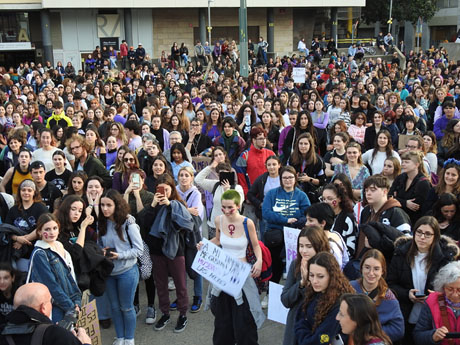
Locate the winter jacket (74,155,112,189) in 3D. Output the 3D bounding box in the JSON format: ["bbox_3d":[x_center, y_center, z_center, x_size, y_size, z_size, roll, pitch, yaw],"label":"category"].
[{"bbox_3d":[-1.692,0.087,7.800,0.470,0.650,0.370,11,18,41],"label":"winter jacket"}]

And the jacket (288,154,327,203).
[{"bbox_3d":[0.943,0.061,7.600,0.480,0.620,0.320,2,15,12],"label":"jacket"}]

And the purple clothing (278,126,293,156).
[{"bbox_3d":[1.021,-0.502,10.450,0.460,0.640,0.300,0,14,5],"label":"purple clothing"}]

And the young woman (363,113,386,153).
[{"bbox_3d":[2.632,-0.273,11.293,0.470,1.650,0.300,1,14,8],"label":"young woman"}]

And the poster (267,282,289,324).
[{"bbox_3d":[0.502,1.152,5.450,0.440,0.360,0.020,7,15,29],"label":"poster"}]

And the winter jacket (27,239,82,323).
[{"bbox_3d":[-1.415,0.869,5.074,0.330,0.630,0.420,11,19,38],"label":"winter jacket"}]

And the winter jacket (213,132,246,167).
[{"bbox_3d":[-0.007,-0.293,9.150,0.500,0.640,0.320,0,14,4],"label":"winter jacket"}]

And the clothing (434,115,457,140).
[{"bbox_3d":[3.283,-0.651,9.450,0.460,0.520,0.300,5,15,21],"label":"clothing"}]

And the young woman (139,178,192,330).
[{"bbox_3d":[-0.609,0.813,6.326,0.500,1.650,0.440,4,15,17],"label":"young woman"}]

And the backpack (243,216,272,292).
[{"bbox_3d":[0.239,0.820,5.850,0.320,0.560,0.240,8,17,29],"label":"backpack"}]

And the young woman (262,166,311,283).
[{"bbox_3d":[0.664,0.725,7.289,0.530,1.620,0.360,0,14,4],"label":"young woman"}]

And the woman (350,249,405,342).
[{"bbox_3d":[0.963,1.303,4.258,0.430,1.660,0.310,7,16,27],"label":"woman"}]

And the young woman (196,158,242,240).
[{"bbox_3d":[-0.061,0.664,7.001,0.580,1.640,0.420,1,15,5],"label":"young woman"}]

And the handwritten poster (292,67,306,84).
[{"bbox_3d":[2.025,-2.821,18.200,0.350,0.455,0.020,-1,13,0],"label":"handwritten poster"}]

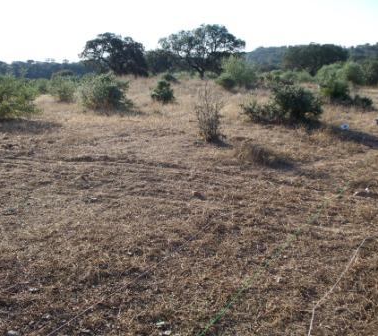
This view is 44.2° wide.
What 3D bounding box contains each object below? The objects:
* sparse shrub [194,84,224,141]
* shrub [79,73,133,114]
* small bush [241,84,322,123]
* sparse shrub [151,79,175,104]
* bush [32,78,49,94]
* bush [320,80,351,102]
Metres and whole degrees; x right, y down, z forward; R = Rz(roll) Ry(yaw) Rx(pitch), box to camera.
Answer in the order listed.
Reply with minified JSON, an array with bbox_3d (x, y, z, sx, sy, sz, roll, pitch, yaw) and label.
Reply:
[{"bbox_3d":[0.413,-1.149,9.745,0.609,1.177,0.578,0,12,0],"label":"sparse shrub"},{"bbox_3d":[-3.018,-2.726,16.689,1.807,1.361,1.626,0,12,0],"label":"shrub"},{"bbox_3d":[2.726,-1.908,13.612,2.267,1.047,1.474,0,12,0],"label":"small bush"},{"bbox_3d":[-1.115,-3.343,20.258,1.012,1.077,0.962,0,12,0],"label":"sparse shrub"},{"bbox_3d":[-9.009,-4.947,28.167,1.056,0.911,0.950,0,12,0],"label":"bush"},{"bbox_3d":[6.805,-3.601,21.526,1.434,1.050,1.219,0,12,0],"label":"bush"}]

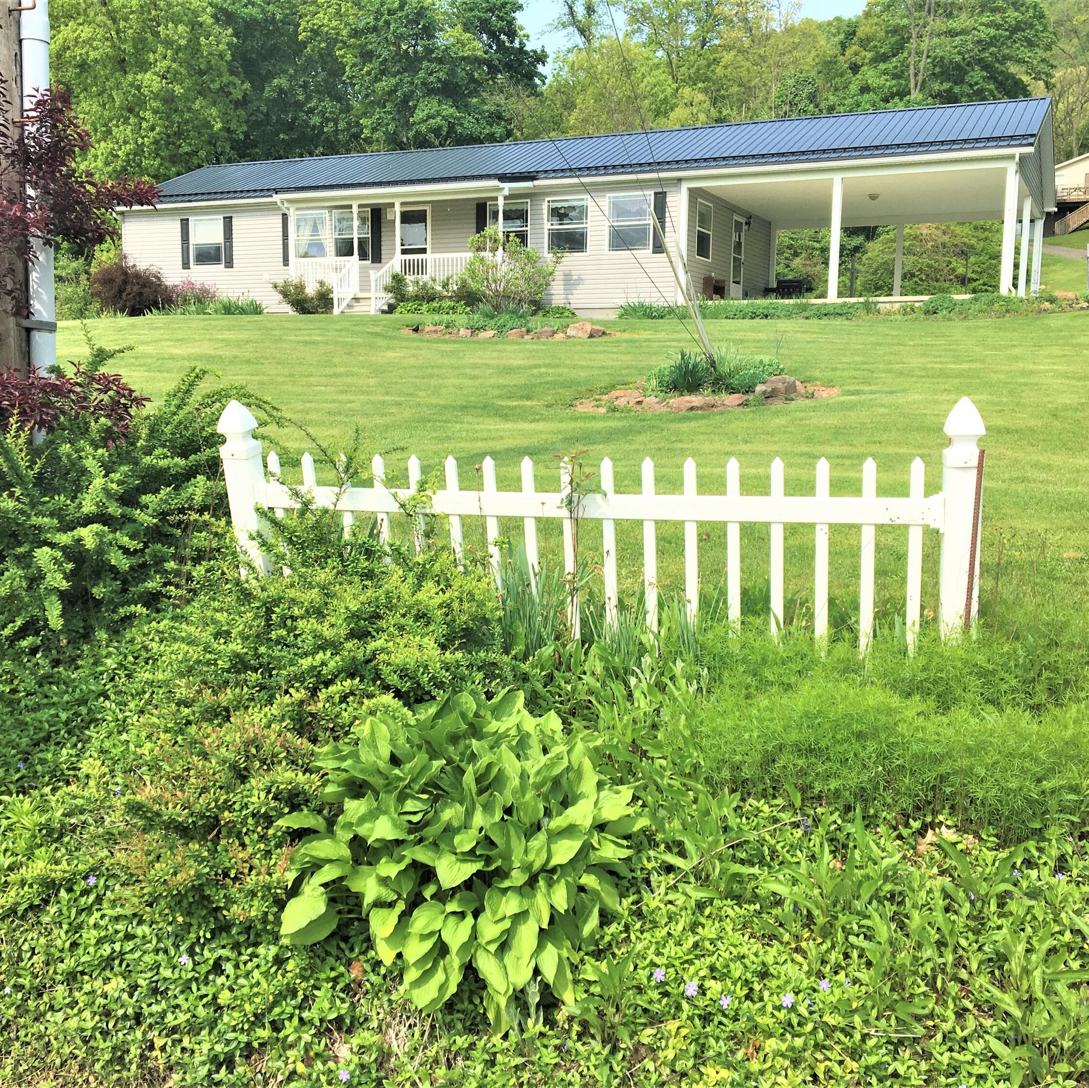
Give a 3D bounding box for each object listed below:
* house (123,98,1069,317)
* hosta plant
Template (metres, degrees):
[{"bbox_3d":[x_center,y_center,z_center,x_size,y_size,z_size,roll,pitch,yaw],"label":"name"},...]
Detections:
[{"bbox_3d":[0.292,-8.445,33.072,24.716,5.199,8.973,4,8,26],"label":"house"},{"bbox_3d":[-0.218,0.781,3.147,0.932,0.640,0.885,1,7,-4],"label":"hosta plant"}]

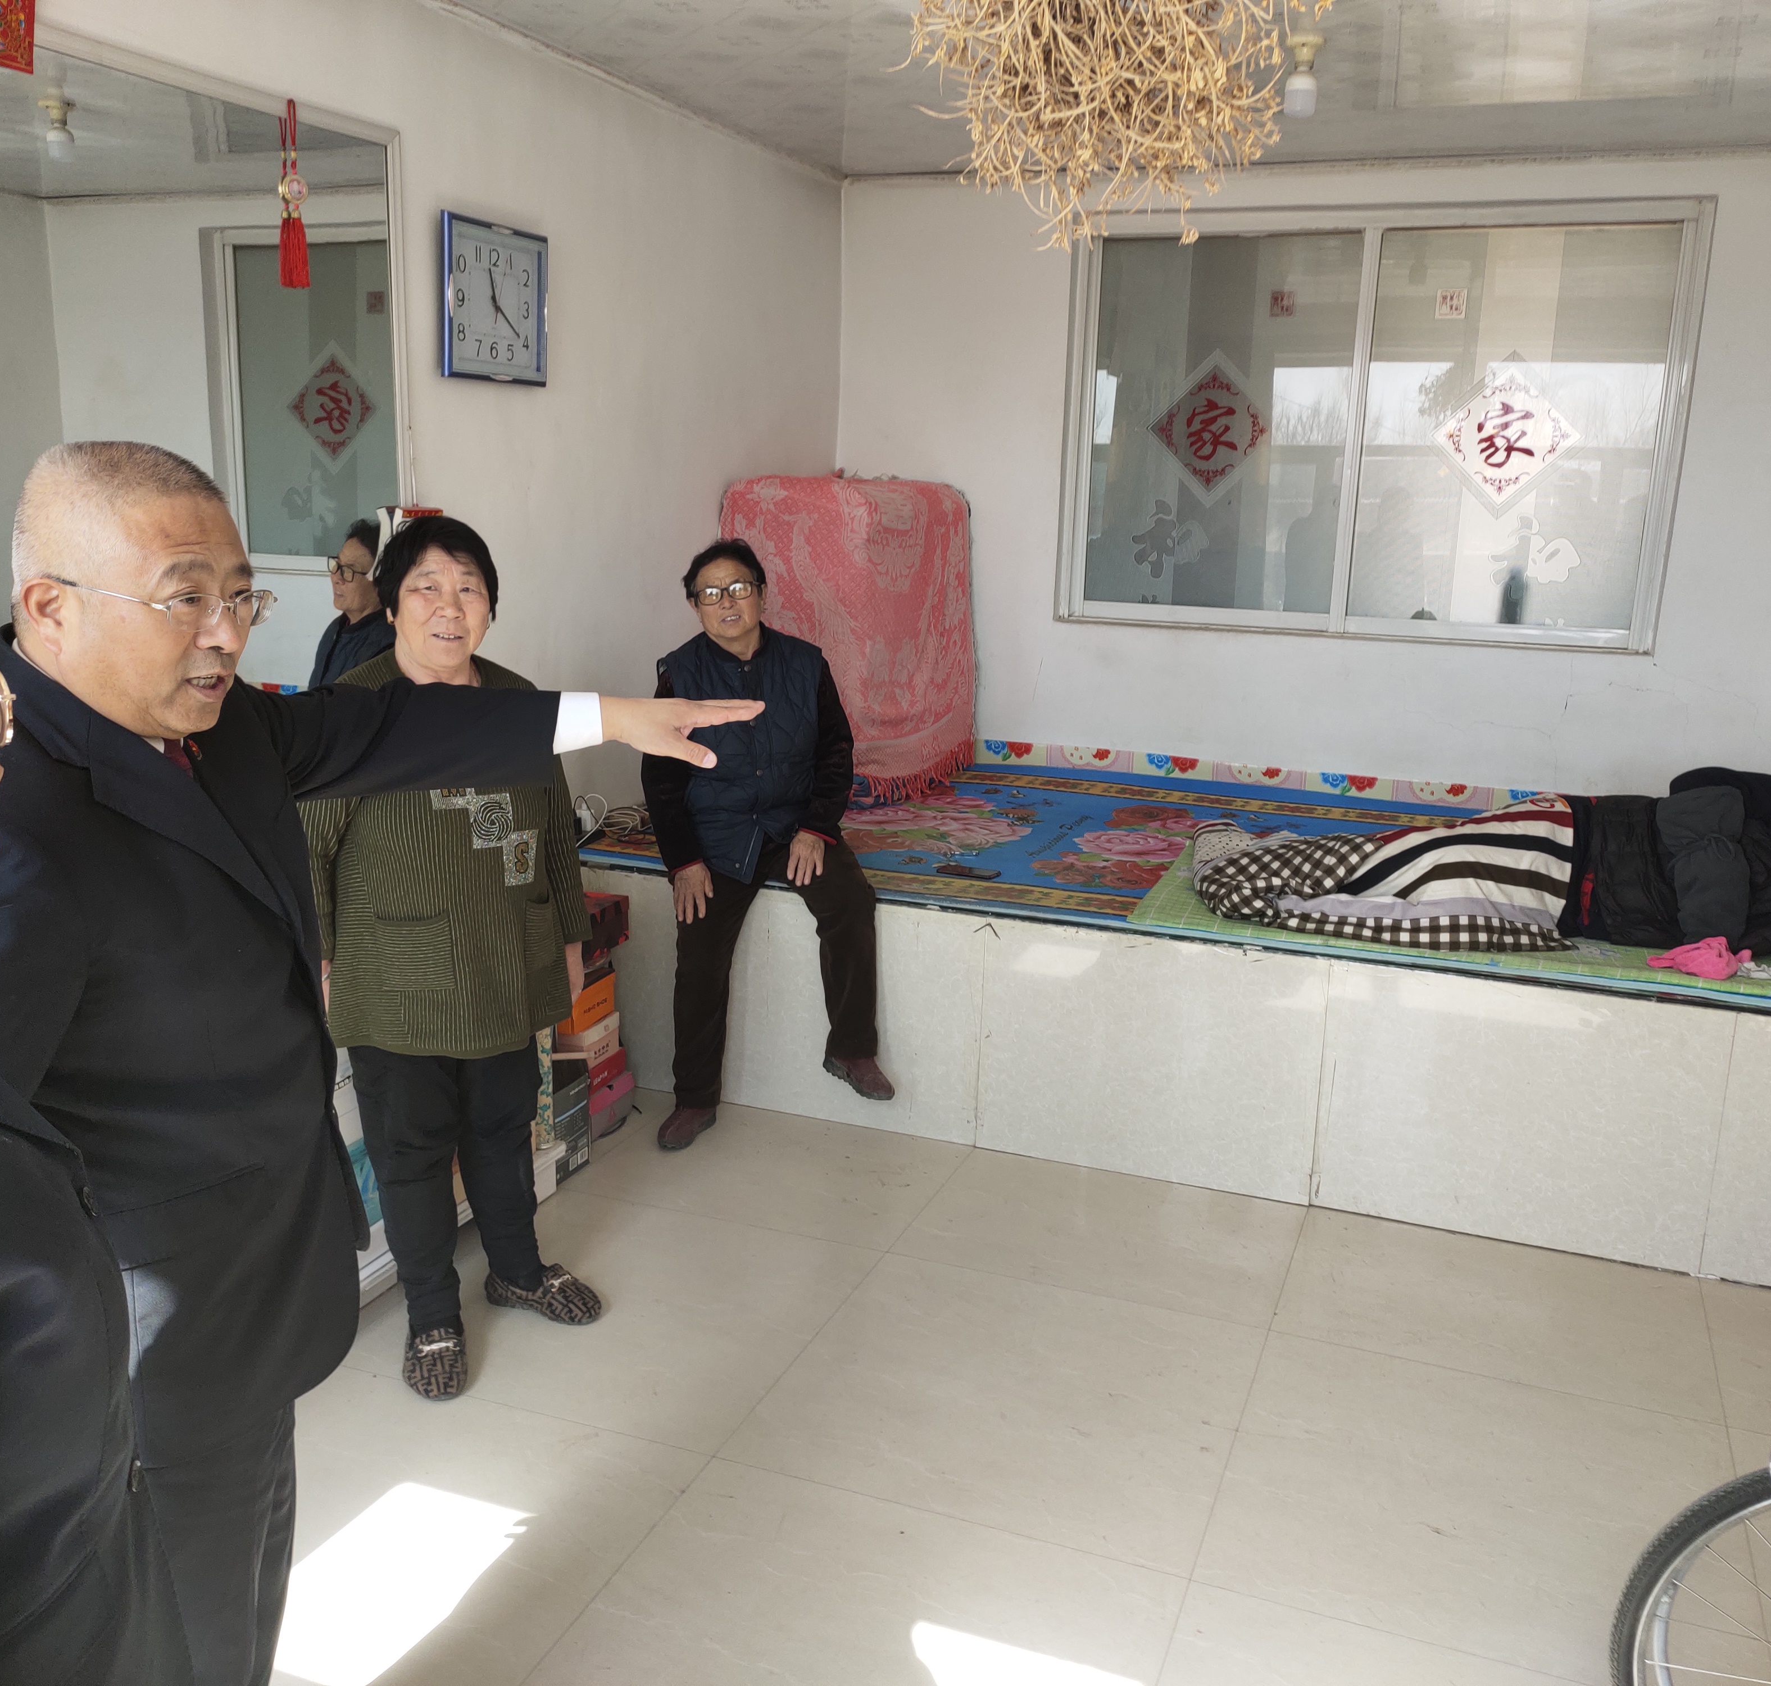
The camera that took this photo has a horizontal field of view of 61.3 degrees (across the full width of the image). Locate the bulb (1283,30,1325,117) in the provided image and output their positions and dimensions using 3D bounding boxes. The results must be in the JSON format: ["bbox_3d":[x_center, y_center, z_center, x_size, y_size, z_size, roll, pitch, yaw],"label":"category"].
[{"bbox_3d":[0.889,-1.632,3.180,0.080,0.158,0.080,6,13,21],"label":"bulb"}]

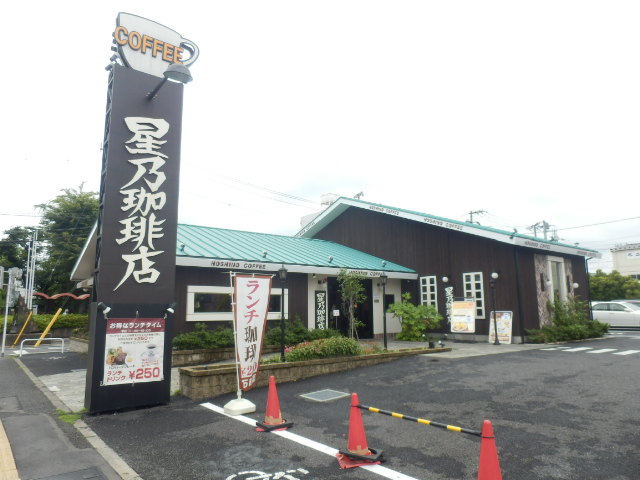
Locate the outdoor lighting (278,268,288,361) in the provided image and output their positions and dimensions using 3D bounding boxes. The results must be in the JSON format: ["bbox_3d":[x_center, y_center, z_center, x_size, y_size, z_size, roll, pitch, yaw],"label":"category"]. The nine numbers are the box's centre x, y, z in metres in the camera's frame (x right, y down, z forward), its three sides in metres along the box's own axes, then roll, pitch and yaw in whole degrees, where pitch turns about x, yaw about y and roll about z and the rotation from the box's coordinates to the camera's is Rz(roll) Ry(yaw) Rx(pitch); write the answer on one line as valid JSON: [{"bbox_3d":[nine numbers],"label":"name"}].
[{"bbox_3d":[-0.788,1.573,9.631,0.200,2.080,0.200,7,-12,-37],"label":"outdoor lighting"}]

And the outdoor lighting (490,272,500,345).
[{"bbox_3d":[5.631,2.245,14.332,0.200,2.160,0.200,7,-12,-37],"label":"outdoor lighting"}]

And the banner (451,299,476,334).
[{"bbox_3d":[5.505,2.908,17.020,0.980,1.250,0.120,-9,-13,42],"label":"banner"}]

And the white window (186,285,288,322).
[{"bbox_3d":[-2.790,2.282,15.802,3.970,1.150,0.140,7,-12,-36],"label":"white window"}]

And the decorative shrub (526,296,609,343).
[{"bbox_3d":[9.694,3.036,17.162,5.200,1.650,1.100,7,-12,-36],"label":"decorative shrub"}]

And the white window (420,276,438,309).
[{"bbox_3d":[4.209,2.230,17.165,0.100,1.630,0.770,7,-12,-37],"label":"white window"}]

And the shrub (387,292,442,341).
[{"bbox_3d":[3.487,2.853,16.546,1.600,1.720,1.450,7,-12,-37],"label":"shrub"}]

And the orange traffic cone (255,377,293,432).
[{"bbox_3d":[-0.637,2.234,6.124,0.400,0.680,0.400,0,-10,-3],"label":"orange traffic cone"}]

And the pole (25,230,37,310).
[{"bbox_3d":[-17.439,2.399,26.530,0.400,5.790,0.350,7,-12,-37],"label":"pole"}]

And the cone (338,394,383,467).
[{"bbox_3d":[0.412,1.992,4.761,0.400,0.680,0.400,3,-10,-23],"label":"cone"}]

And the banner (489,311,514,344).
[{"bbox_3d":[5.868,2.835,14.401,0.760,1.030,0.200,-10,-13,44],"label":"banner"}]

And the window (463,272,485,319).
[{"bbox_3d":[6.087,2.208,17.523,0.120,1.810,0.870,7,-12,-36],"label":"window"}]

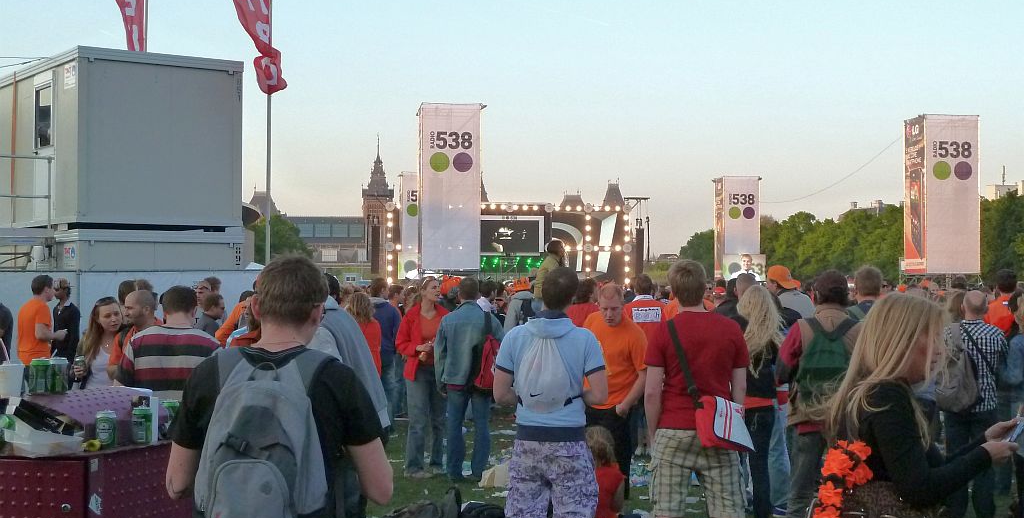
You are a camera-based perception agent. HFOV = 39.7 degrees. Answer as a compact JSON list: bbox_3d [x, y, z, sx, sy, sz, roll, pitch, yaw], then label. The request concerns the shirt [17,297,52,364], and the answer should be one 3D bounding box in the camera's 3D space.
[{"bbox_3d":[-4.607,0.700,13.700,0.280,0.660,0.460,1,-1,-45],"label":"shirt"}]

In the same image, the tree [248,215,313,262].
[{"bbox_3d":[-27.831,-0.058,165.000,9.500,10.400,9.500,0,-1,0],"label":"tree"}]

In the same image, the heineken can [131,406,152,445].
[{"bbox_3d":[-1.239,0.559,4.760,0.066,0.115,0.066,0,-1,-12],"label":"heineken can"}]

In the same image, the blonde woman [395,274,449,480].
[{"bbox_3d":[-0.778,1.014,12.200,0.480,1.710,0.330,1,-1,-30],"label":"blonde woman"}]

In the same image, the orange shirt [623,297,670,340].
[{"bbox_3d":[1.269,0.694,13.600,0.540,0.700,0.290,0,-1,3],"label":"orange shirt"}]

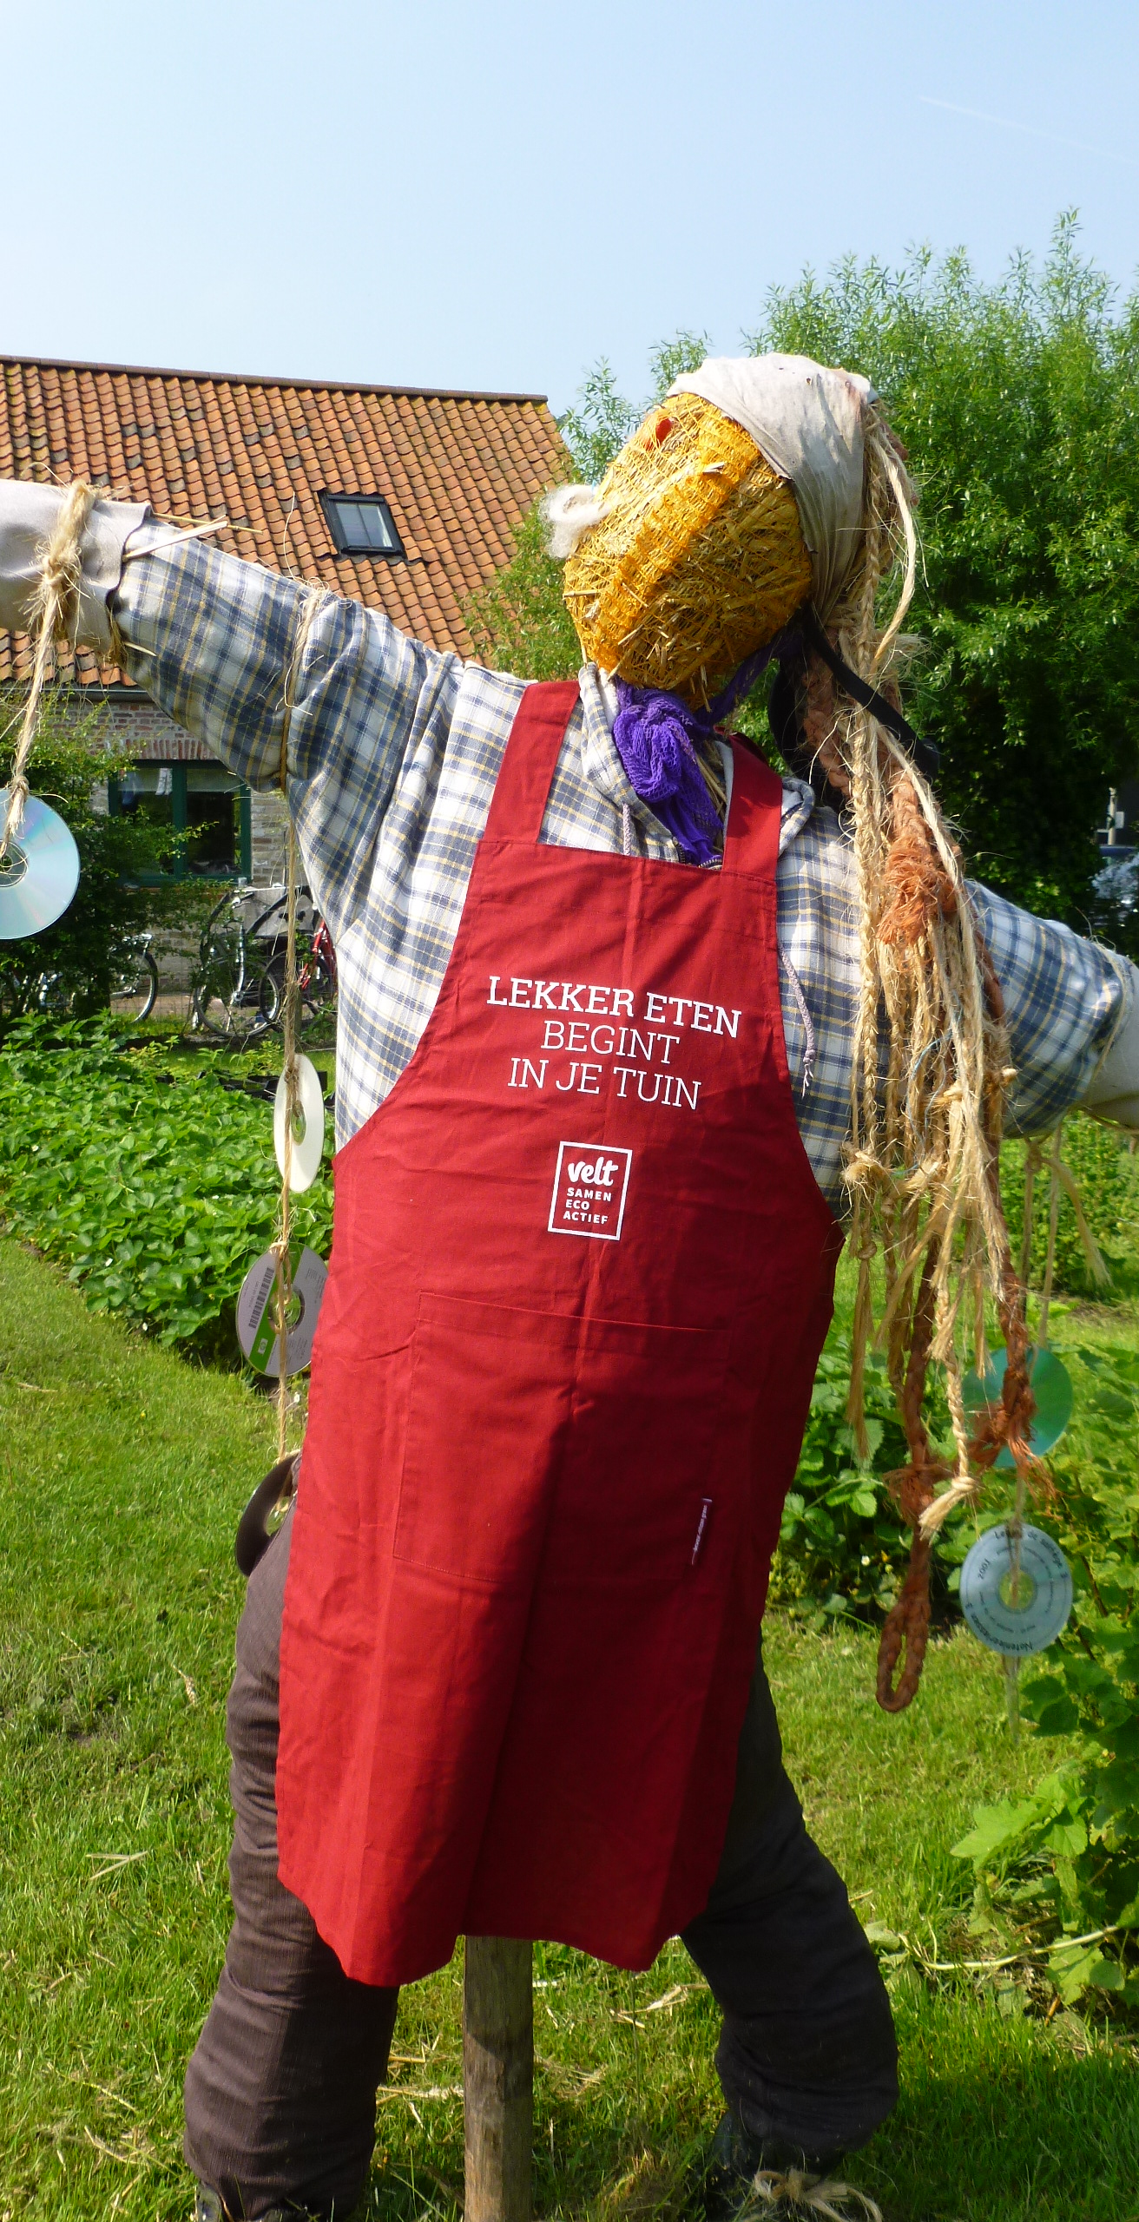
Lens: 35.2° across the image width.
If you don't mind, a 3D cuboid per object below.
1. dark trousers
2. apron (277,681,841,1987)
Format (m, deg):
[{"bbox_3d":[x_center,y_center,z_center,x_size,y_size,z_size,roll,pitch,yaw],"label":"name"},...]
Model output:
[{"bbox_3d":[-0.025,0.645,1.710,0.660,0.870,0.300,-1,10,-10],"label":"dark trousers"},{"bbox_3d":[-0.003,0.180,1.585,0.460,1.080,0.280,4,9,-11],"label":"apron"}]

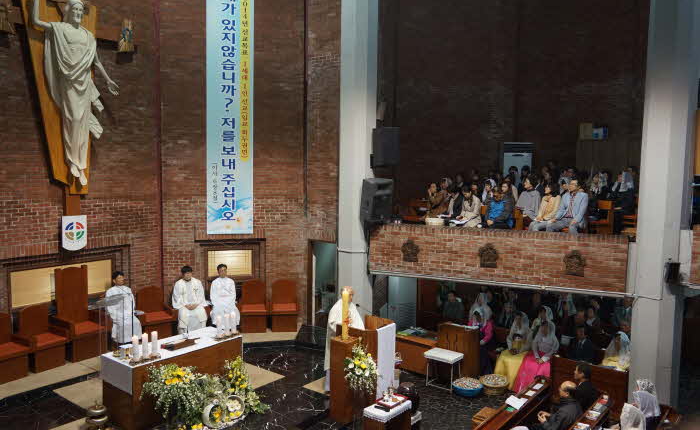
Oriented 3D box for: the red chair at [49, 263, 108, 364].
[{"bbox_3d":[-4.820,1.754,9.625,0.591,1.478,0.680,4,6,35],"label":"red chair"}]

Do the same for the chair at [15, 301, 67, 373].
[{"bbox_3d":[-5.146,2.039,9.087,0.580,0.950,0.570,5,6,37],"label":"chair"}]

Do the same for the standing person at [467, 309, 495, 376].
[{"bbox_3d":[2.649,2.527,11.056,0.550,1.280,0.500,-4,7,-41],"label":"standing person"}]

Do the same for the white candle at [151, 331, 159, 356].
[{"bbox_3d":[-2.705,1.783,7.550,0.080,0.320,0.080,-3,6,-37],"label":"white candle"}]

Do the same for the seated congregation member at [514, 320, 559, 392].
[{"bbox_3d":[3.579,2.659,10.210,0.580,1.290,0.780,4,6,38],"label":"seated congregation member"}]

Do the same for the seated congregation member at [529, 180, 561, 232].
[{"bbox_3d":[3.557,0.045,9.900,0.740,1.220,0.520,-2,6,-31],"label":"seated congregation member"}]

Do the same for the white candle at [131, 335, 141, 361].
[{"bbox_3d":[-2.894,1.803,7.350,0.080,0.320,0.080,-3,6,-37],"label":"white candle"}]

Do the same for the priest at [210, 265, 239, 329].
[{"bbox_3d":[-2.505,1.748,10.950,0.580,1.340,0.750,-1,5,-21],"label":"priest"}]

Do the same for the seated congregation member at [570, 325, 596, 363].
[{"bbox_3d":[3.923,2.544,9.219,0.512,1.251,0.739,3,5,27],"label":"seated congregation member"}]

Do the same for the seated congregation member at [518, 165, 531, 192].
[{"bbox_3d":[4.106,-0.518,12.751,0.473,1.261,0.709,4,5,30],"label":"seated congregation member"}]

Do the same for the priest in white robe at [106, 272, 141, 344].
[{"bbox_3d":[-4.233,1.777,10.164,0.719,1.359,0.532,4,6,35],"label":"priest in white robe"}]

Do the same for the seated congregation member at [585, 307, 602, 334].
[{"bbox_3d":[4.670,2.422,10.556,0.500,1.280,0.700,4,6,33],"label":"seated congregation member"}]

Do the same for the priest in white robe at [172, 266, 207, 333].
[{"bbox_3d":[-3.164,1.710,10.757,0.620,1.330,0.780,0,5,-12],"label":"priest in white robe"}]

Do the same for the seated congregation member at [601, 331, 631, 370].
[{"bbox_3d":[4.334,2.544,8.950,0.550,1.230,0.730,5,6,38],"label":"seated congregation member"}]

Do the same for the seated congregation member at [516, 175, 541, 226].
[{"bbox_3d":[3.321,-0.068,10.151,0.512,1.340,0.709,5,6,38],"label":"seated congregation member"}]

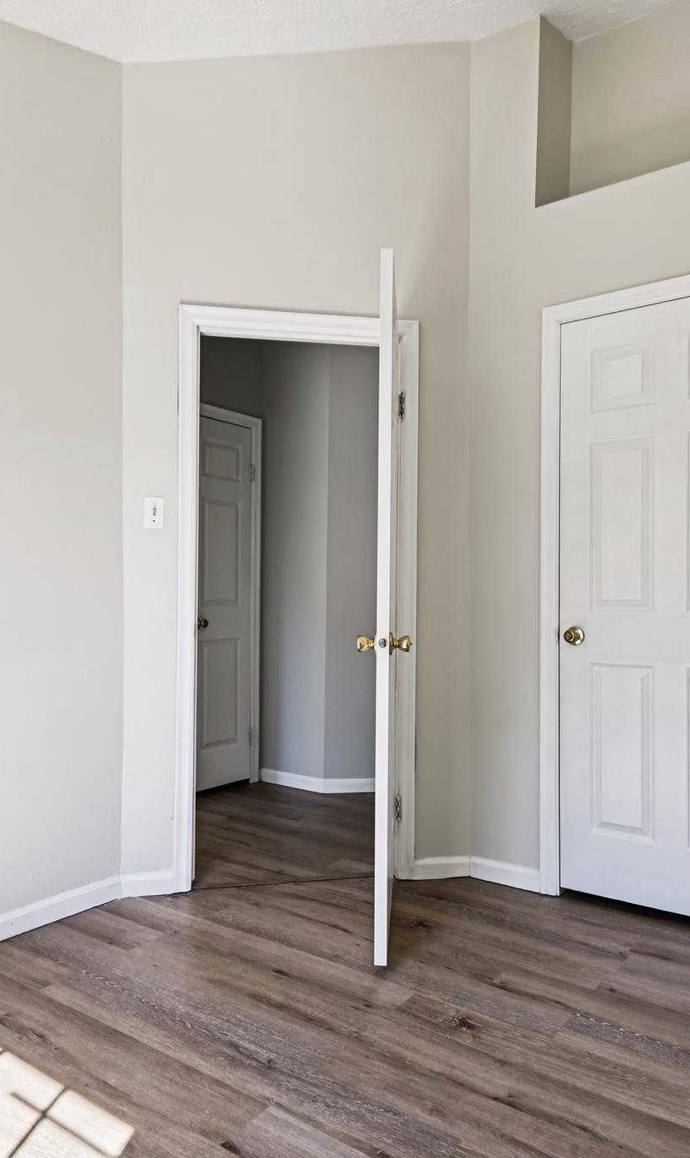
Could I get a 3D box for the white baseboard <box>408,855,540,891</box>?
[{"bbox_3d":[0.495,1.097,2.896,0.475,0.083,0.108,0,-1,16],"label":"white baseboard"}]

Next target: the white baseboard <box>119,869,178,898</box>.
[{"bbox_3d":[-0.703,1.092,2.760,0.190,0.083,0.016,0,-1,-10],"label":"white baseboard"}]

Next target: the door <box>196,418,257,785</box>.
[{"bbox_3d":[-0.696,0.137,4.327,0.040,2.030,0.465,0,-1,37],"label":"door"}]

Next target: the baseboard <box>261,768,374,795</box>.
[{"bbox_3d":[-0.197,1.136,4.339,0.720,0.083,0.155,0,-1,22],"label":"baseboard"}]

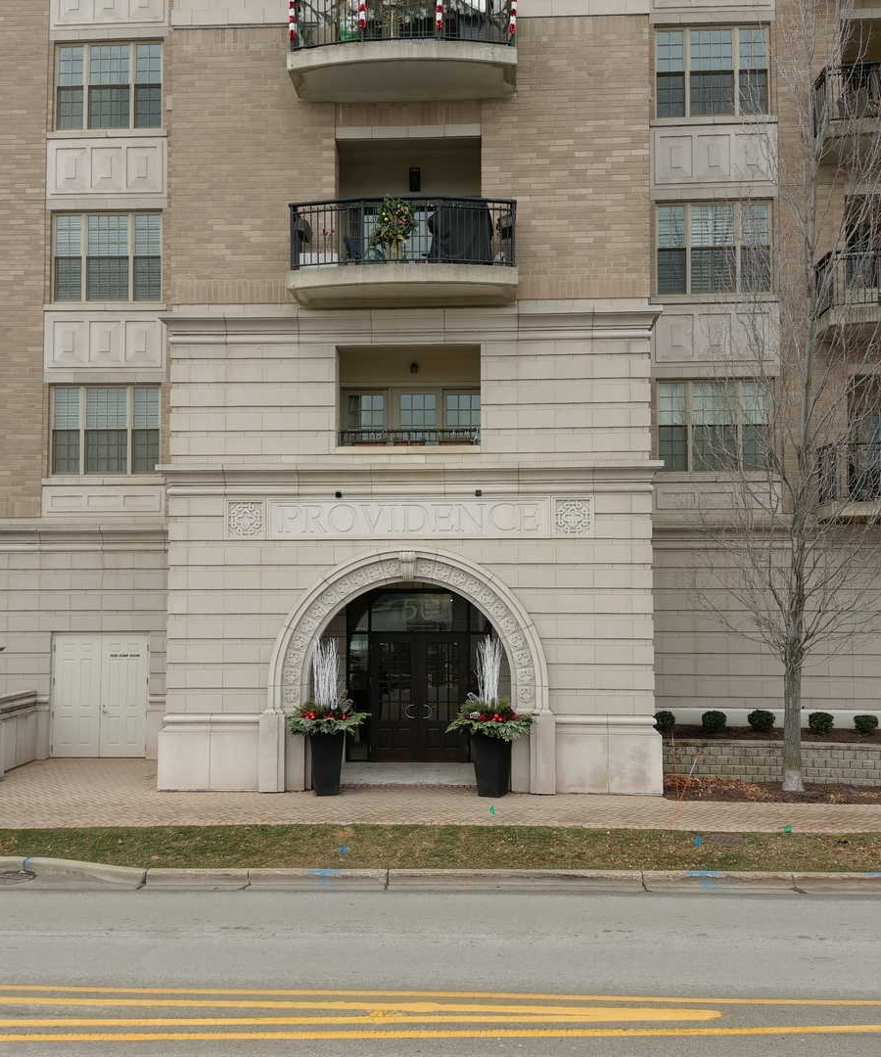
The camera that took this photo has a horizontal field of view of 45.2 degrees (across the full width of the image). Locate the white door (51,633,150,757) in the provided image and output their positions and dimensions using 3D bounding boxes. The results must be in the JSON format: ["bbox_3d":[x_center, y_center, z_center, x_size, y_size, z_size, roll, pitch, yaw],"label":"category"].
[{"bbox_3d":[-6.561,3.222,20.439,1.930,2.380,0.120,0,-3,3],"label":"white door"}]

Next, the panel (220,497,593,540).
[{"bbox_3d":[-0.511,-0.164,17.531,6.130,0.670,0.100,0,-3,3],"label":"panel"}]

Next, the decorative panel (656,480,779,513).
[{"bbox_3d":[5.256,-0.592,20.152,2.455,0.599,0.140,0,-3,3],"label":"decorative panel"}]

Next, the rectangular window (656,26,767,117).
[{"bbox_3d":[5.314,-8.916,20.682,2.180,1.810,0.150,0,-2,3],"label":"rectangular window"}]

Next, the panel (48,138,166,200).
[{"bbox_3d":[-6.592,-7.119,20.958,2.410,1.250,0.120,0,-3,3],"label":"panel"}]

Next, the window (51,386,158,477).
[{"bbox_3d":[-6.647,-1.956,21.022,2.200,1.810,0.150,0,-2,3],"label":"window"}]

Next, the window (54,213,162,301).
[{"bbox_3d":[-6.641,-5.421,21.115,2.181,1.792,0.180,0,-3,3],"label":"window"}]

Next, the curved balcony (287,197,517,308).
[{"bbox_3d":[-0.568,-4.330,16.736,3.570,1.428,1.270,0,-2,3],"label":"curved balcony"}]

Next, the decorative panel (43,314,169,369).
[{"bbox_3d":[-6.655,-3.693,20.996,2.450,1.210,0.130,0,-2,3],"label":"decorative panel"}]

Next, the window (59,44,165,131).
[{"bbox_3d":[-6.665,-8.888,21.280,2.187,1.809,0.180,0,-3,3],"label":"window"}]

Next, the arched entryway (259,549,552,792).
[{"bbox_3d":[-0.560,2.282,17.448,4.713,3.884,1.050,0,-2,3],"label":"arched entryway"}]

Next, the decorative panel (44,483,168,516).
[{"bbox_3d":[-6.554,-0.547,20.615,2.440,0.640,0.120,0,-3,3],"label":"decorative panel"}]

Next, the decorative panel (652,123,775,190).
[{"bbox_3d":[5.307,-7.208,20.510,2.400,1.280,0.130,0,-2,3],"label":"decorative panel"}]

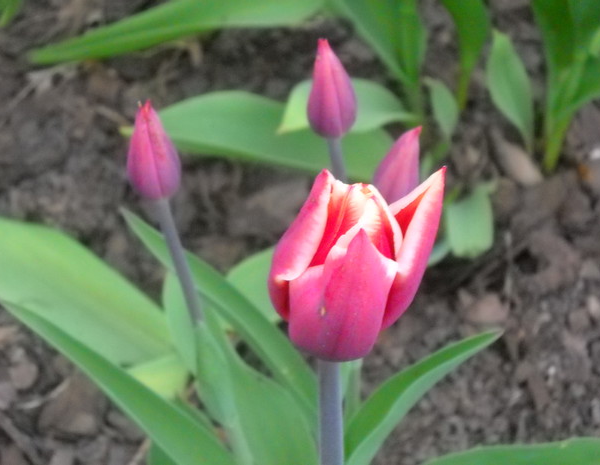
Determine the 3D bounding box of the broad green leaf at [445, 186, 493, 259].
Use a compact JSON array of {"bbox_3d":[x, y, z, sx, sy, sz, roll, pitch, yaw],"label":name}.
[{"bbox_3d":[0.089,-0.005,0.990,0.026,0.030,0.022,0,37,0],"label":"broad green leaf"}]

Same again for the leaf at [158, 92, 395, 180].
[{"bbox_3d":[-0.018,-0.052,1.000,0.138,0.030,0.044,-5,37,4],"label":"leaf"}]

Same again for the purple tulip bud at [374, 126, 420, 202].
[{"bbox_3d":[0.041,-0.026,0.780,0.022,0.046,0.022,11,36,-8],"label":"purple tulip bud"}]

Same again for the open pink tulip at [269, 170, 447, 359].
[{"bbox_3d":[0.020,0.012,0.680,0.063,0.065,0.060,0,37,0],"label":"open pink tulip"}]

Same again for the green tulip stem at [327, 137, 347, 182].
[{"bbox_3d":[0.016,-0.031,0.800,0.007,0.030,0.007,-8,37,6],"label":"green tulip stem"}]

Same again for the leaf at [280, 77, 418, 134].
[{"bbox_3d":[0.026,-0.069,1.030,0.076,0.022,0.026,0,37,0],"label":"leaf"}]

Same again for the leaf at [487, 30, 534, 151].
[{"bbox_3d":[0.119,-0.080,1.060,0.024,0.072,0.016,-13,36,10],"label":"leaf"}]

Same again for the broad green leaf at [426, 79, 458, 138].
[{"bbox_3d":[0.079,-0.069,1.040,0.017,0.038,0.012,-12,36,9],"label":"broad green leaf"}]

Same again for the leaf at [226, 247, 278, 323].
[{"bbox_3d":[-0.018,0.026,0.880,0.036,0.038,0.026,0,37,0],"label":"leaf"}]

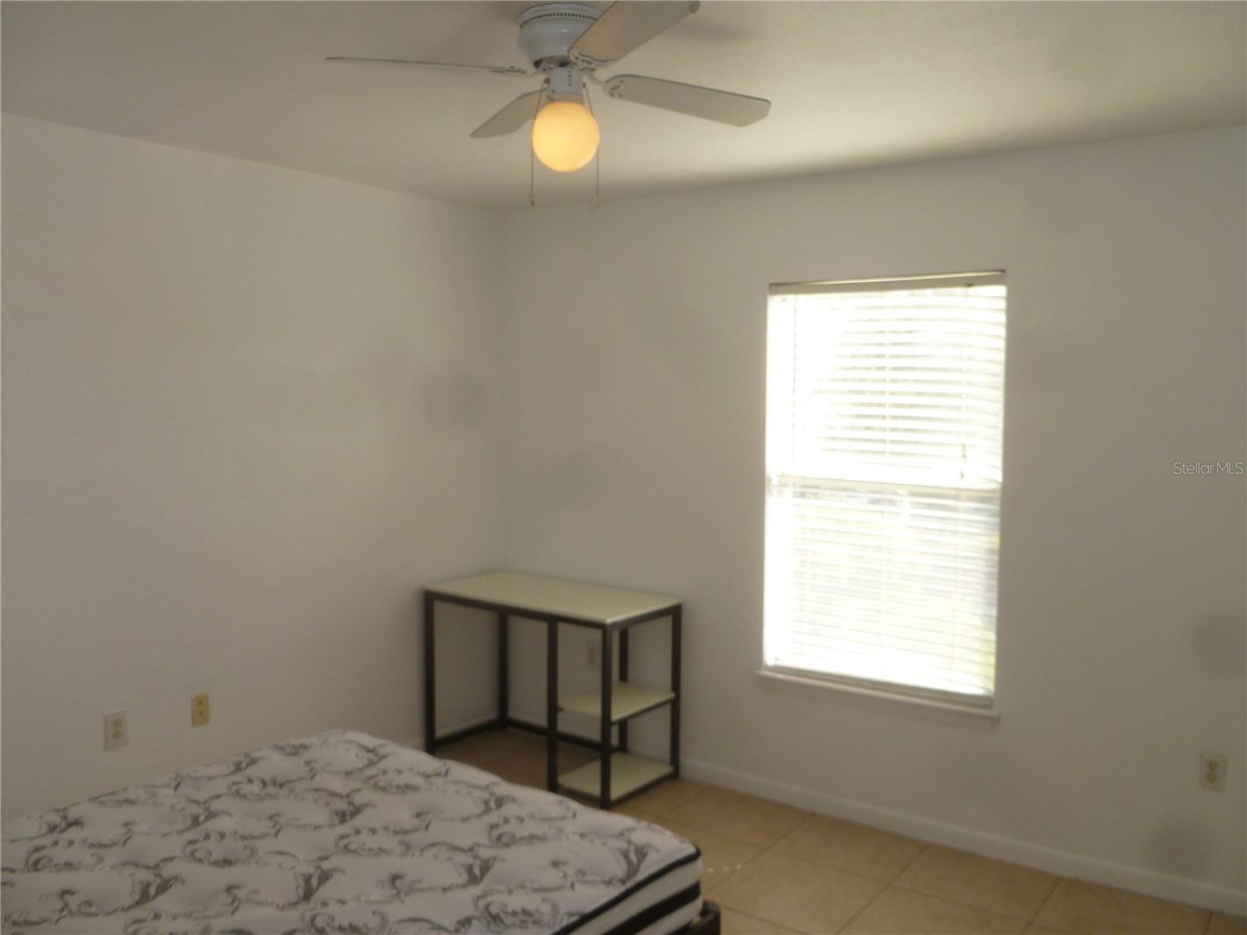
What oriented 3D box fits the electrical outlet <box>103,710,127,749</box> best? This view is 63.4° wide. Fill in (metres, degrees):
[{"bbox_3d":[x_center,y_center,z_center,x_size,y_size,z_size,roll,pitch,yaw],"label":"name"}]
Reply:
[{"bbox_3d":[-1.656,0.855,3.288,0.010,0.115,0.070,4,6,35],"label":"electrical outlet"}]

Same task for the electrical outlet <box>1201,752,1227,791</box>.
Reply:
[{"bbox_3d":[1.821,0.939,3.111,0.070,0.114,0.010,4,6,35],"label":"electrical outlet"}]

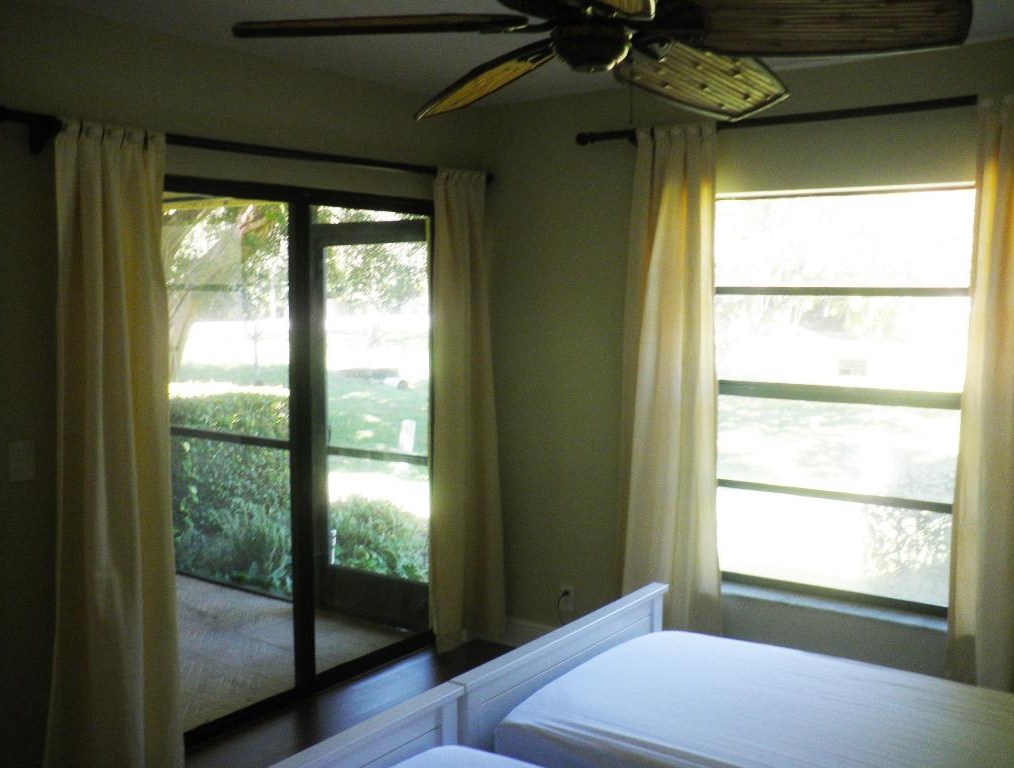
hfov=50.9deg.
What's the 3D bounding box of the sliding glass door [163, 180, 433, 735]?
[{"bbox_3d":[-0.836,0.257,4.215,0.109,2.023,1.734,4,7,35],"label":"sliding glass door"}]

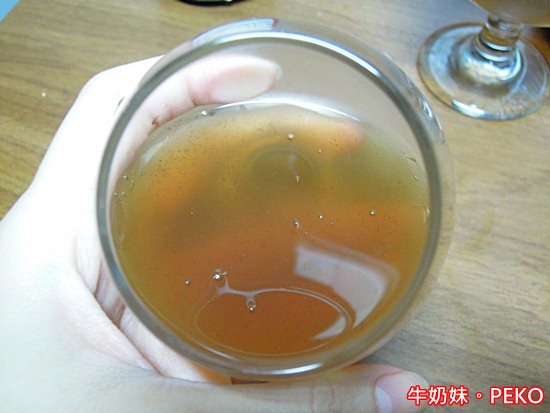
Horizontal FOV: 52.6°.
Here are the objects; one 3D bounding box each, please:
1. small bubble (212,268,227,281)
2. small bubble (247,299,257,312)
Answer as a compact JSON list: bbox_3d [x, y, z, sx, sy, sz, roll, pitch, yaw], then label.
[{"bbox_3d":[-0.013,0.016,0.132,0.003,0.003,0.003,0,55,0],"label":"small bubble"},{"bbox_3d":[-0.005,0.023,0.128,0.002,0.002,0.003,0,55,0],"label":"small bubble"}]

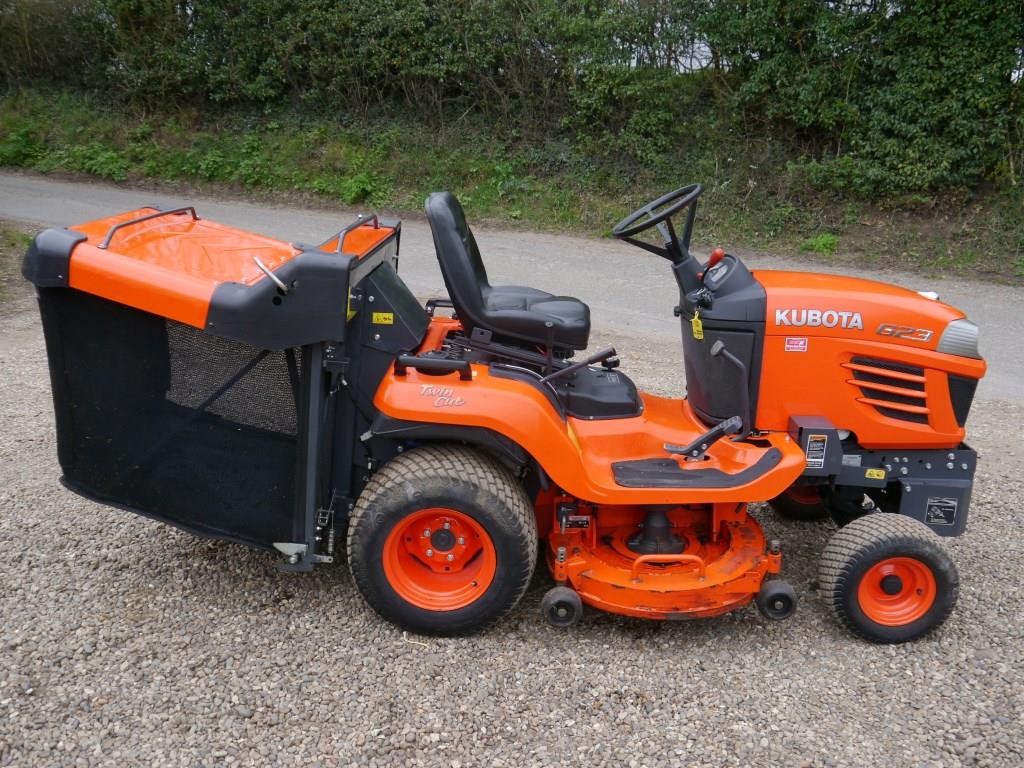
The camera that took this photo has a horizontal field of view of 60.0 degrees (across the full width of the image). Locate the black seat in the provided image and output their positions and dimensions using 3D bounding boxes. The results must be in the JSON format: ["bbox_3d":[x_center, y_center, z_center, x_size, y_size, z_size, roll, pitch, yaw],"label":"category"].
[{"bbox_3d":[-0.003,-0.384,2.915,0.530,0.480,0.480,2,17,2],"label":"black seat"}]

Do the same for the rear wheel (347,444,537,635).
[{"bbox_3d":[-0.209,0.486,2.724,0.576,0.576,0.270,2,17,2],"label":"rear wheel"}]

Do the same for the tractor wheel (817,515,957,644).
[{"bbox_3d":[1.155,0.600,2.729,0.400,0.400,0.168,2,17,2],"label":"tractor wheel"}]

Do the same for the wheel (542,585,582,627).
[{"bbox_3d":[0.149,0.666,2.648,0.125,0.125,0.060,2,17,2],"label":"wheel"}]

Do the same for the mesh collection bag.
[{"bbox_3d":[-0.954,-0.037,3.059,0.730,0.790,1.020,2,17,2],"label":"mesh collection bag"}]

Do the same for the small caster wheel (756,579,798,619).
[{"bbox_3d":[0.799,0.654,2.679,0.120,0.120,0.060,2,17,2],"label":"small caster wheel"}]

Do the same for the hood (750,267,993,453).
[{"bbox_3d":[1.141,-0.112,2.947,0.730,0.520,0.490,2,17,2],"label":"hood"}]

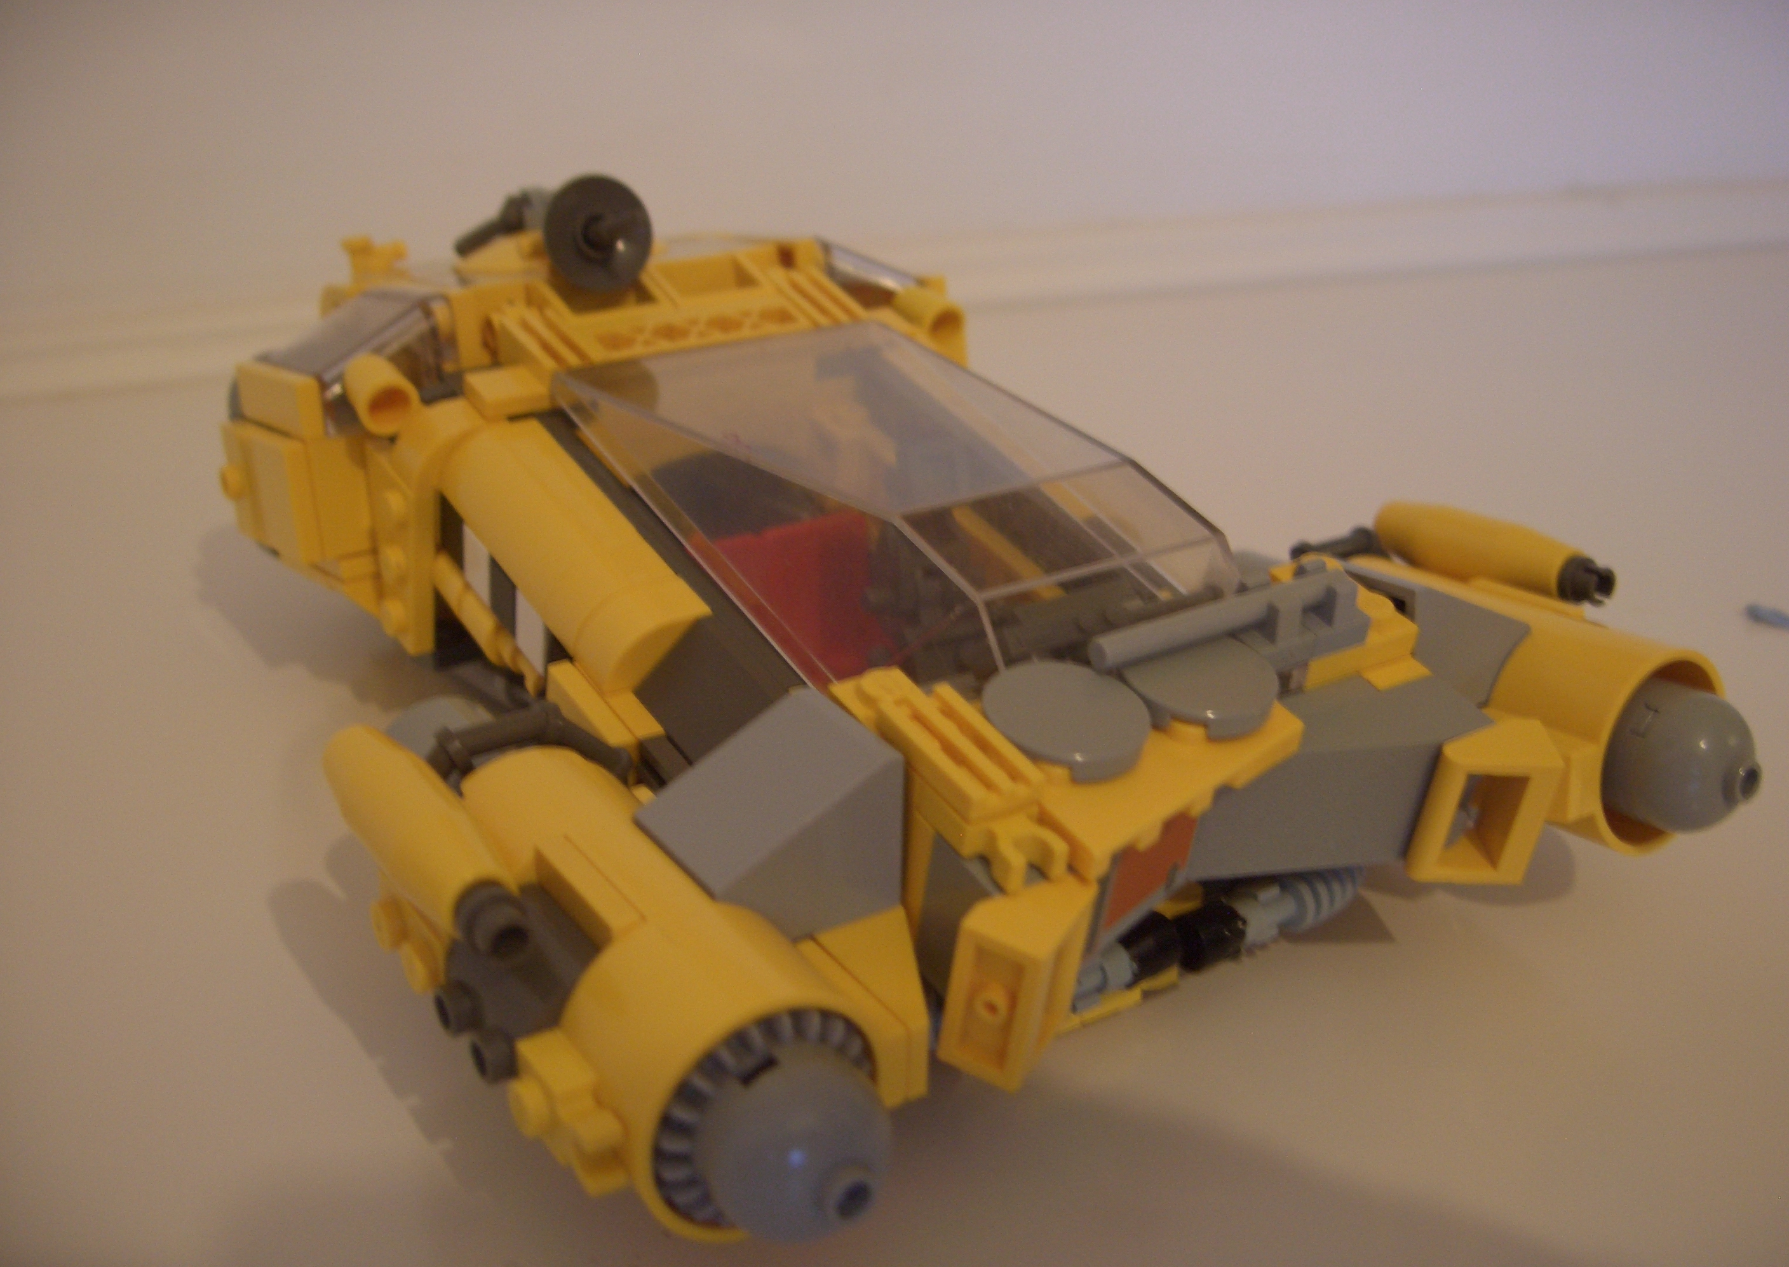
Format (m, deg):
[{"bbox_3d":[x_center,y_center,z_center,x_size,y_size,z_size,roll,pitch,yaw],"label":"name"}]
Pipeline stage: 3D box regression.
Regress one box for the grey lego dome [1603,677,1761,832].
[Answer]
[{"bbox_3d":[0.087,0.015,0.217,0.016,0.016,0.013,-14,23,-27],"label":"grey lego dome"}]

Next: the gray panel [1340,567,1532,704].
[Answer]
[{"bbox_3d":[0.059,-0.002,0.229,0.019,0.016,0.016,-14,24,-27],"label":"gray panel"}]

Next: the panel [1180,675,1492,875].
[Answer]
[{"bbox_3d":[0.045,0.017,0.209,0.032,0.016,0.011,-14,37,-27],"label":"panel"}]

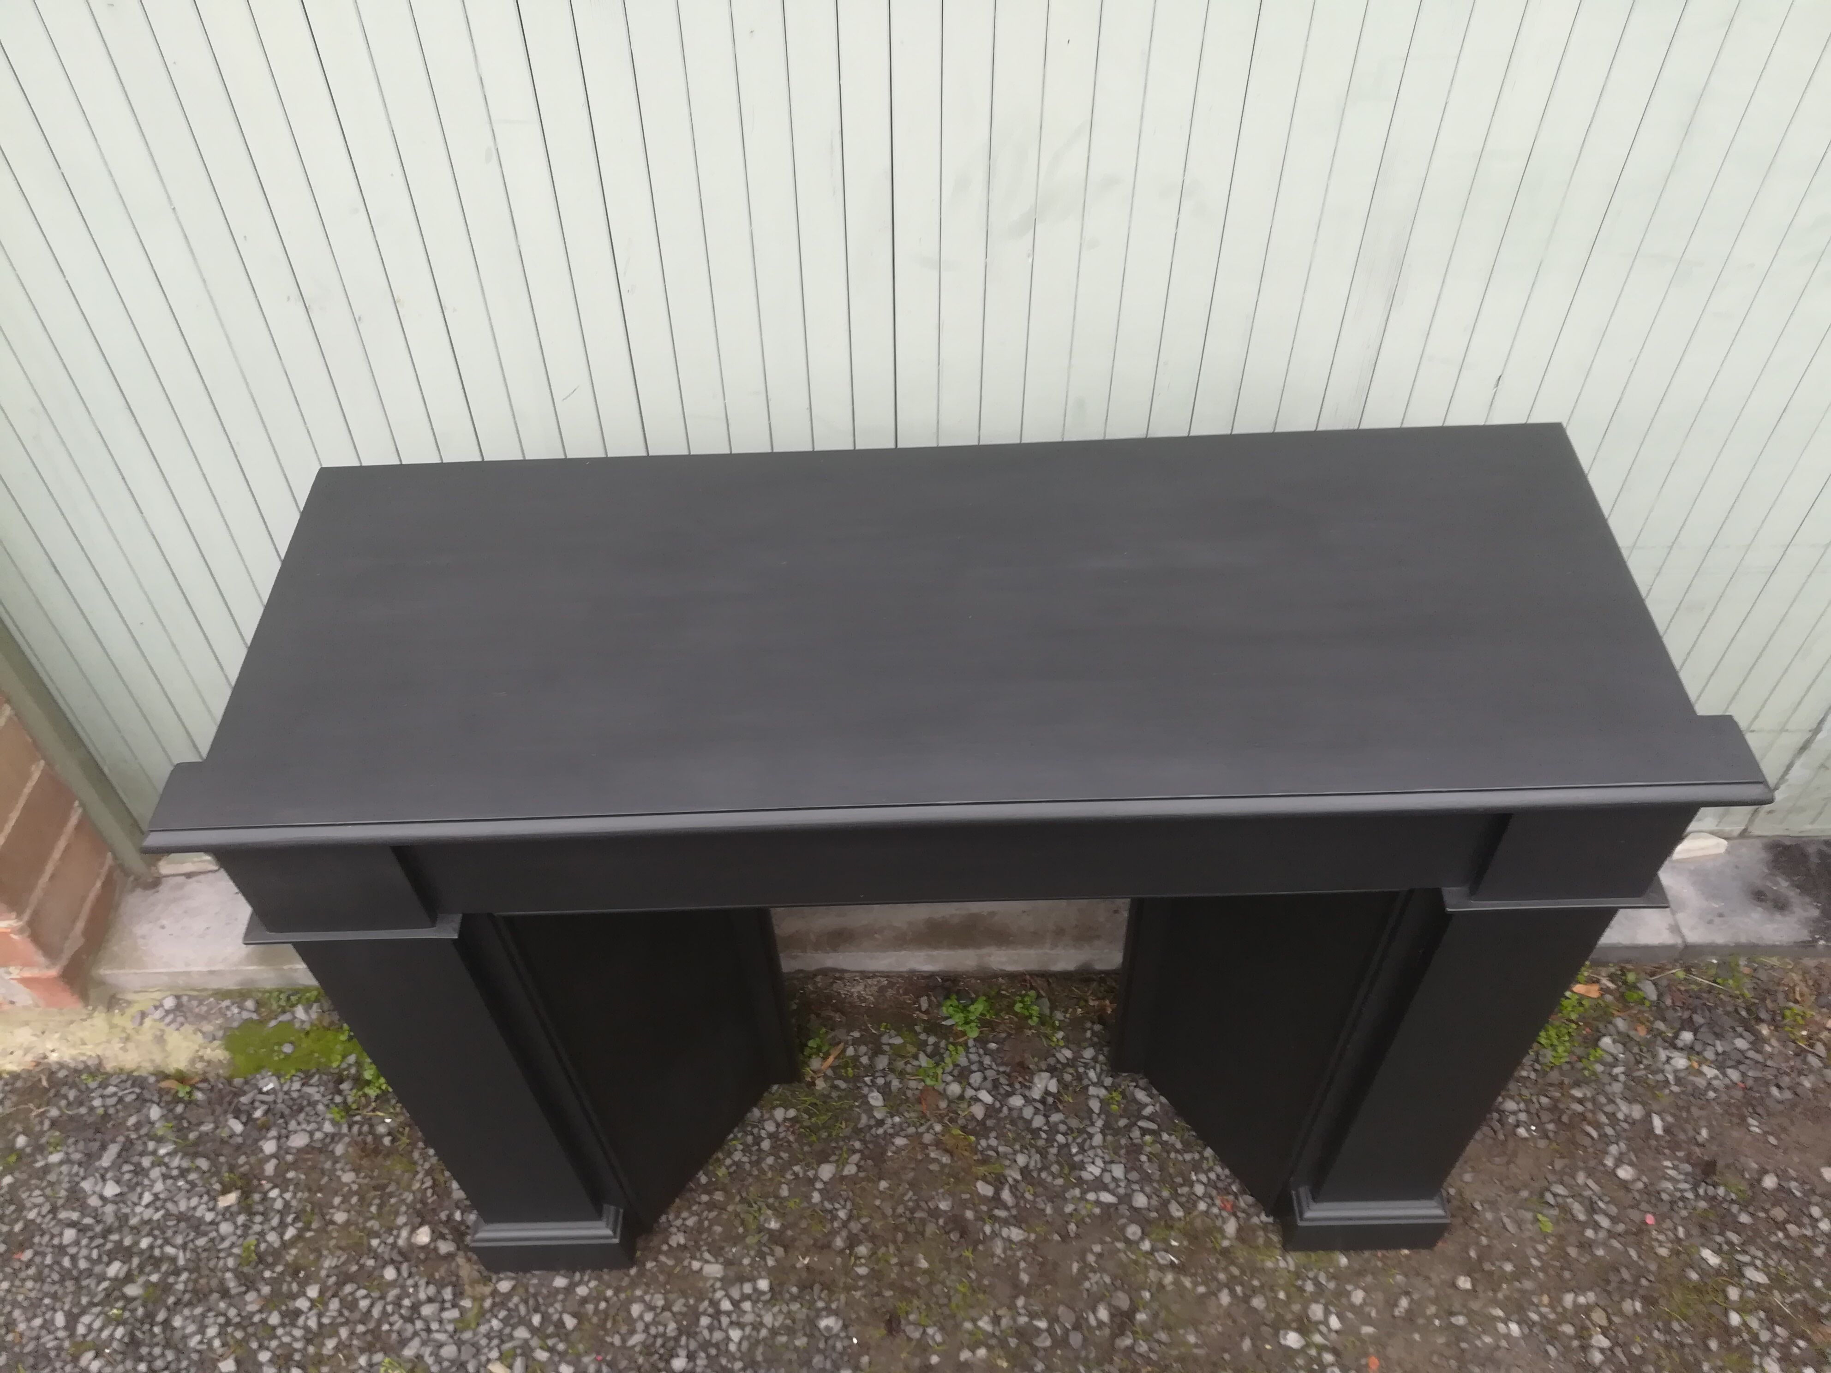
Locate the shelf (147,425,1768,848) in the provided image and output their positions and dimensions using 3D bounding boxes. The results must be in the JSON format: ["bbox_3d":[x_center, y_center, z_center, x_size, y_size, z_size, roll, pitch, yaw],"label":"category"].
[{"bbox_3d":[0.021,-0.058,1.249,1.296,0.035,0.451,-2,50,2],"label":"shelf"}]

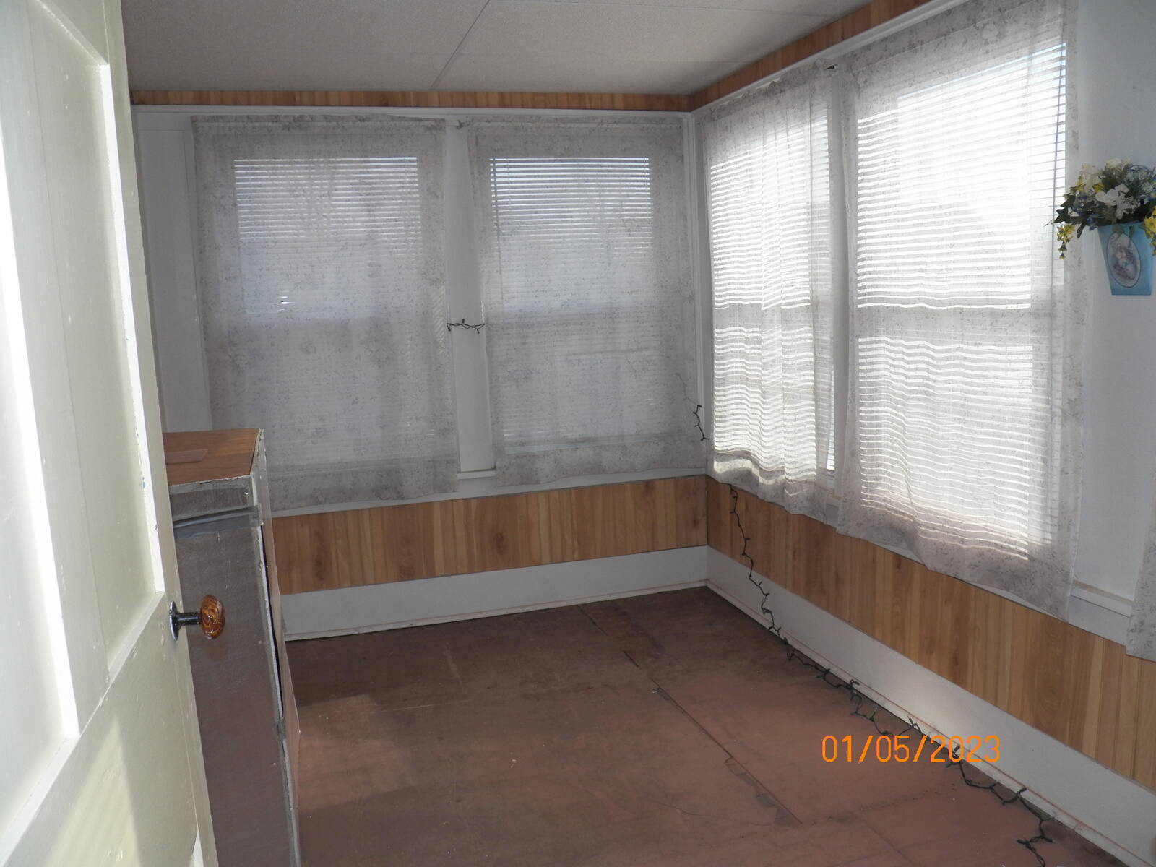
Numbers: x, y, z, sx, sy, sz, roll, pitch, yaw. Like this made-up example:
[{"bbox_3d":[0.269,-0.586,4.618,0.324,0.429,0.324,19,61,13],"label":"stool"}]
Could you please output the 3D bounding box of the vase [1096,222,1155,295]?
[{"bbox_3d":[1.182,-0.379,2.045,0.080,0.152,0.110,-5,8,-16],"label":"vase"}]

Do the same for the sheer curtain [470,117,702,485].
[{"bbox_3d":[0.059,-0.582,4.138,1.000,1.575,0.060,-5,8,-16],"label":"sheer curtain"}]

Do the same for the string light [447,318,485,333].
[{"bbox_3d":[-0.476,-0.463,4.008,0.160,0.059,0.030,-5,8,-16],"label":"string light"}]

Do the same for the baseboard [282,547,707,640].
[{"bbox_3d":[-0.390,0.718,4.211,2.098,0.203,0.022,-5,8,-16],"label":"baseboard"}]

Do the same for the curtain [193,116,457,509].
[{"bbox_3d":[-0.993,-0.493,3.843,0.959,1.562,0.060,-5,8,-16],"label":"curtain"}]

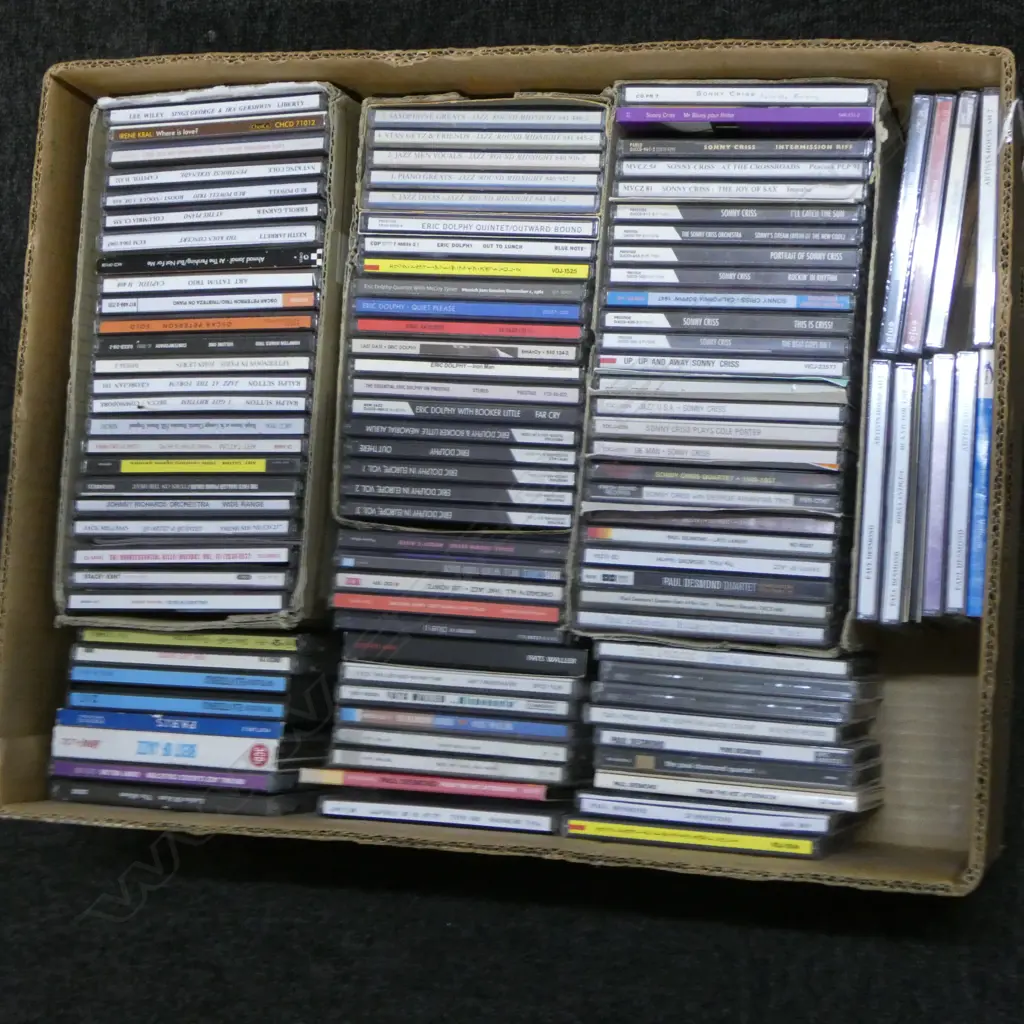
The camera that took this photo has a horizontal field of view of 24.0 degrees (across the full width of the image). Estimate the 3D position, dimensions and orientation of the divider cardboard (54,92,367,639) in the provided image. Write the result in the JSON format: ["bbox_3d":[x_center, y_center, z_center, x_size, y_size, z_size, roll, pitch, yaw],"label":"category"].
[{"bbox_3d":[-0.142,-0.073,1.302,0.139,0.147,0.279,2,86,17],"label":"divider cardboard"}]

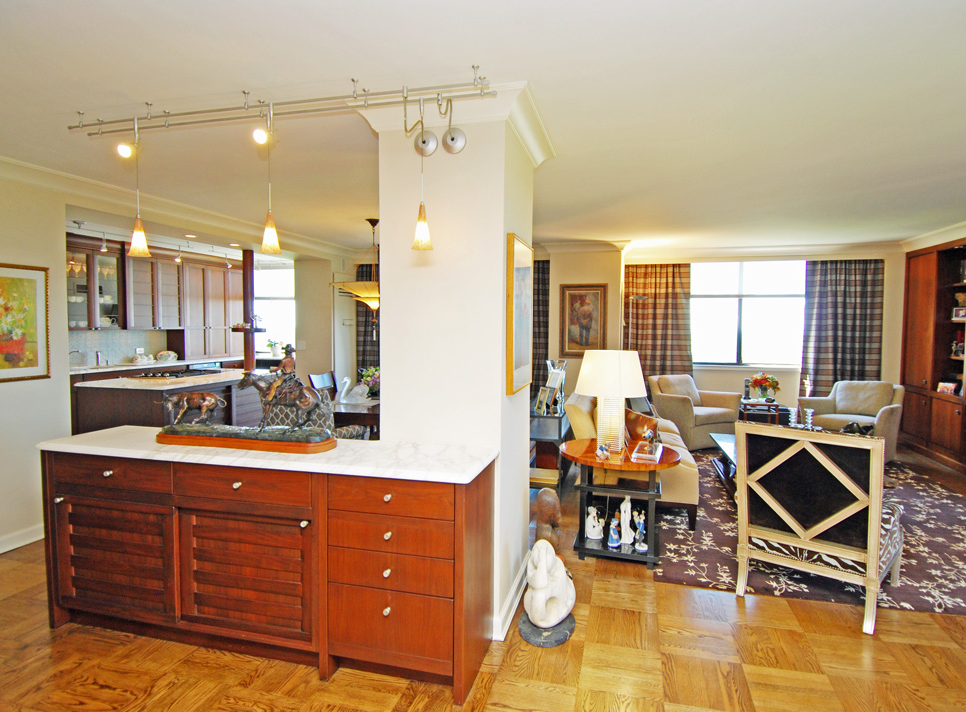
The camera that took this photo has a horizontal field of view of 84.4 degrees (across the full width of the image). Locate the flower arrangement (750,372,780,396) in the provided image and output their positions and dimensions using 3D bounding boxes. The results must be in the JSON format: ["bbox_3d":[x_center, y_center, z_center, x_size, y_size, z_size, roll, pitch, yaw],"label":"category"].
[{"bbox_3d":[3.352,0.345,6.334,0.370,0.322,0.370,1,4,15],"label":"flower arrangement"}]

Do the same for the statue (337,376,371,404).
[{"bbox_3d":[-1.139,0.304,4.725,0.250,0.237,0.160,1,4,12],"label":"statue"}]

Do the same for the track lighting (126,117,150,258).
[{"bbox_3d":[-1.655,-0.803,2.568,0.088,0.655,0.088,1,4,15],"label":"track lighting"}]

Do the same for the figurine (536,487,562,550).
[{"bbox_3d":[0.387,1.018,3.130,0.160,0.510,0.200,-2,4,-34],"label":"figurine"}]

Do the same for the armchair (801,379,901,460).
[{"bbox_3d":[4.089,0.724,5.976,0.770,0.810,0.810,-3,4,-39],"label":"armchair"}]

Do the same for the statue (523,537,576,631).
[{"bbox_3d":[0.314,1.076,2.527,0.240,0.410,0.200,1,3,15],"label":"statue"}]

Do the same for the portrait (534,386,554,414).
[{"bbox_3d":[0.496,0.362,4.417,0.030,0.210,0.155,14,-1,-19],"label":"portrait"}]

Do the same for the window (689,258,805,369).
[{"bbox_3d":[3.477,-0.564,7.085,1.420,1.380,0.100,1,3,15],"label":"window"}]

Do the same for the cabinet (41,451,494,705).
[{"bbox_3d":[-0.999,0.857,2.449,2.070,0.884,0.485,1,4,15],"label":"cabinet"}]

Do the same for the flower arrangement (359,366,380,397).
[{"bbox_3d":[-0.992,0.249,5.045,0.320,0.301,0.320,1,4,15],"label":"flower arrangement"}]

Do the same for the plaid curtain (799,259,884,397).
[{"bbox_3d":[4.625,-0.114,6.901,0.931,2.280,0.140,1,4,15],"label":"plaid curtain"}]

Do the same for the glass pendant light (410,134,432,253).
[{"bbox_3d":[-0.252,-0.683,2.202,0.088,0.488,0.088,0,3,0],"label":"glass pendant light"}]

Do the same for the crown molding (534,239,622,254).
[{"bbox_3d":[1.216,-1.347,6.627,1.100,0.130,0.110,1,3,15],"label":"crown molding"}]

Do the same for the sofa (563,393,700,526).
[{"bbox_3d":[1.297,0.739,4.747,0.950,0.855,1.900,1,4,15],"label":"sofa"}]

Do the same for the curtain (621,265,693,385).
[{"bbox_3d":[2.372,-0.093,7.225,0.870,2.290,0.130,1,3,15],"label":"curtain"}]

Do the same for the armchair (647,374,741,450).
[{"bbox_3d":[2.666,0.687,6.722,0.810,0.810,0.770,-1,4,-20],"label":"armchair"}]

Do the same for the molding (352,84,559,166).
[{"bbox_3d":[-0.091,-1.094,2.730,0.827,0.106,0.972,1,4,15],"label":"molding"}]

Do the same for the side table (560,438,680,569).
[{"bbox_3d":[0.886,0.939,3.483,0.740,0.655,0.740,1,3,15],"label":"side table"}]

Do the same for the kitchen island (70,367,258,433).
[{"bbox_3d":[-2.982,0.660,5.422,1.090,0.900,1.740,1,4,15],"label":"kitchen island"}]

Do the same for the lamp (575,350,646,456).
[{"bbox_3d":[0.829,0.292,3.464,0.455,0.655,0.430,1,3,15],"label":"lamp"}]

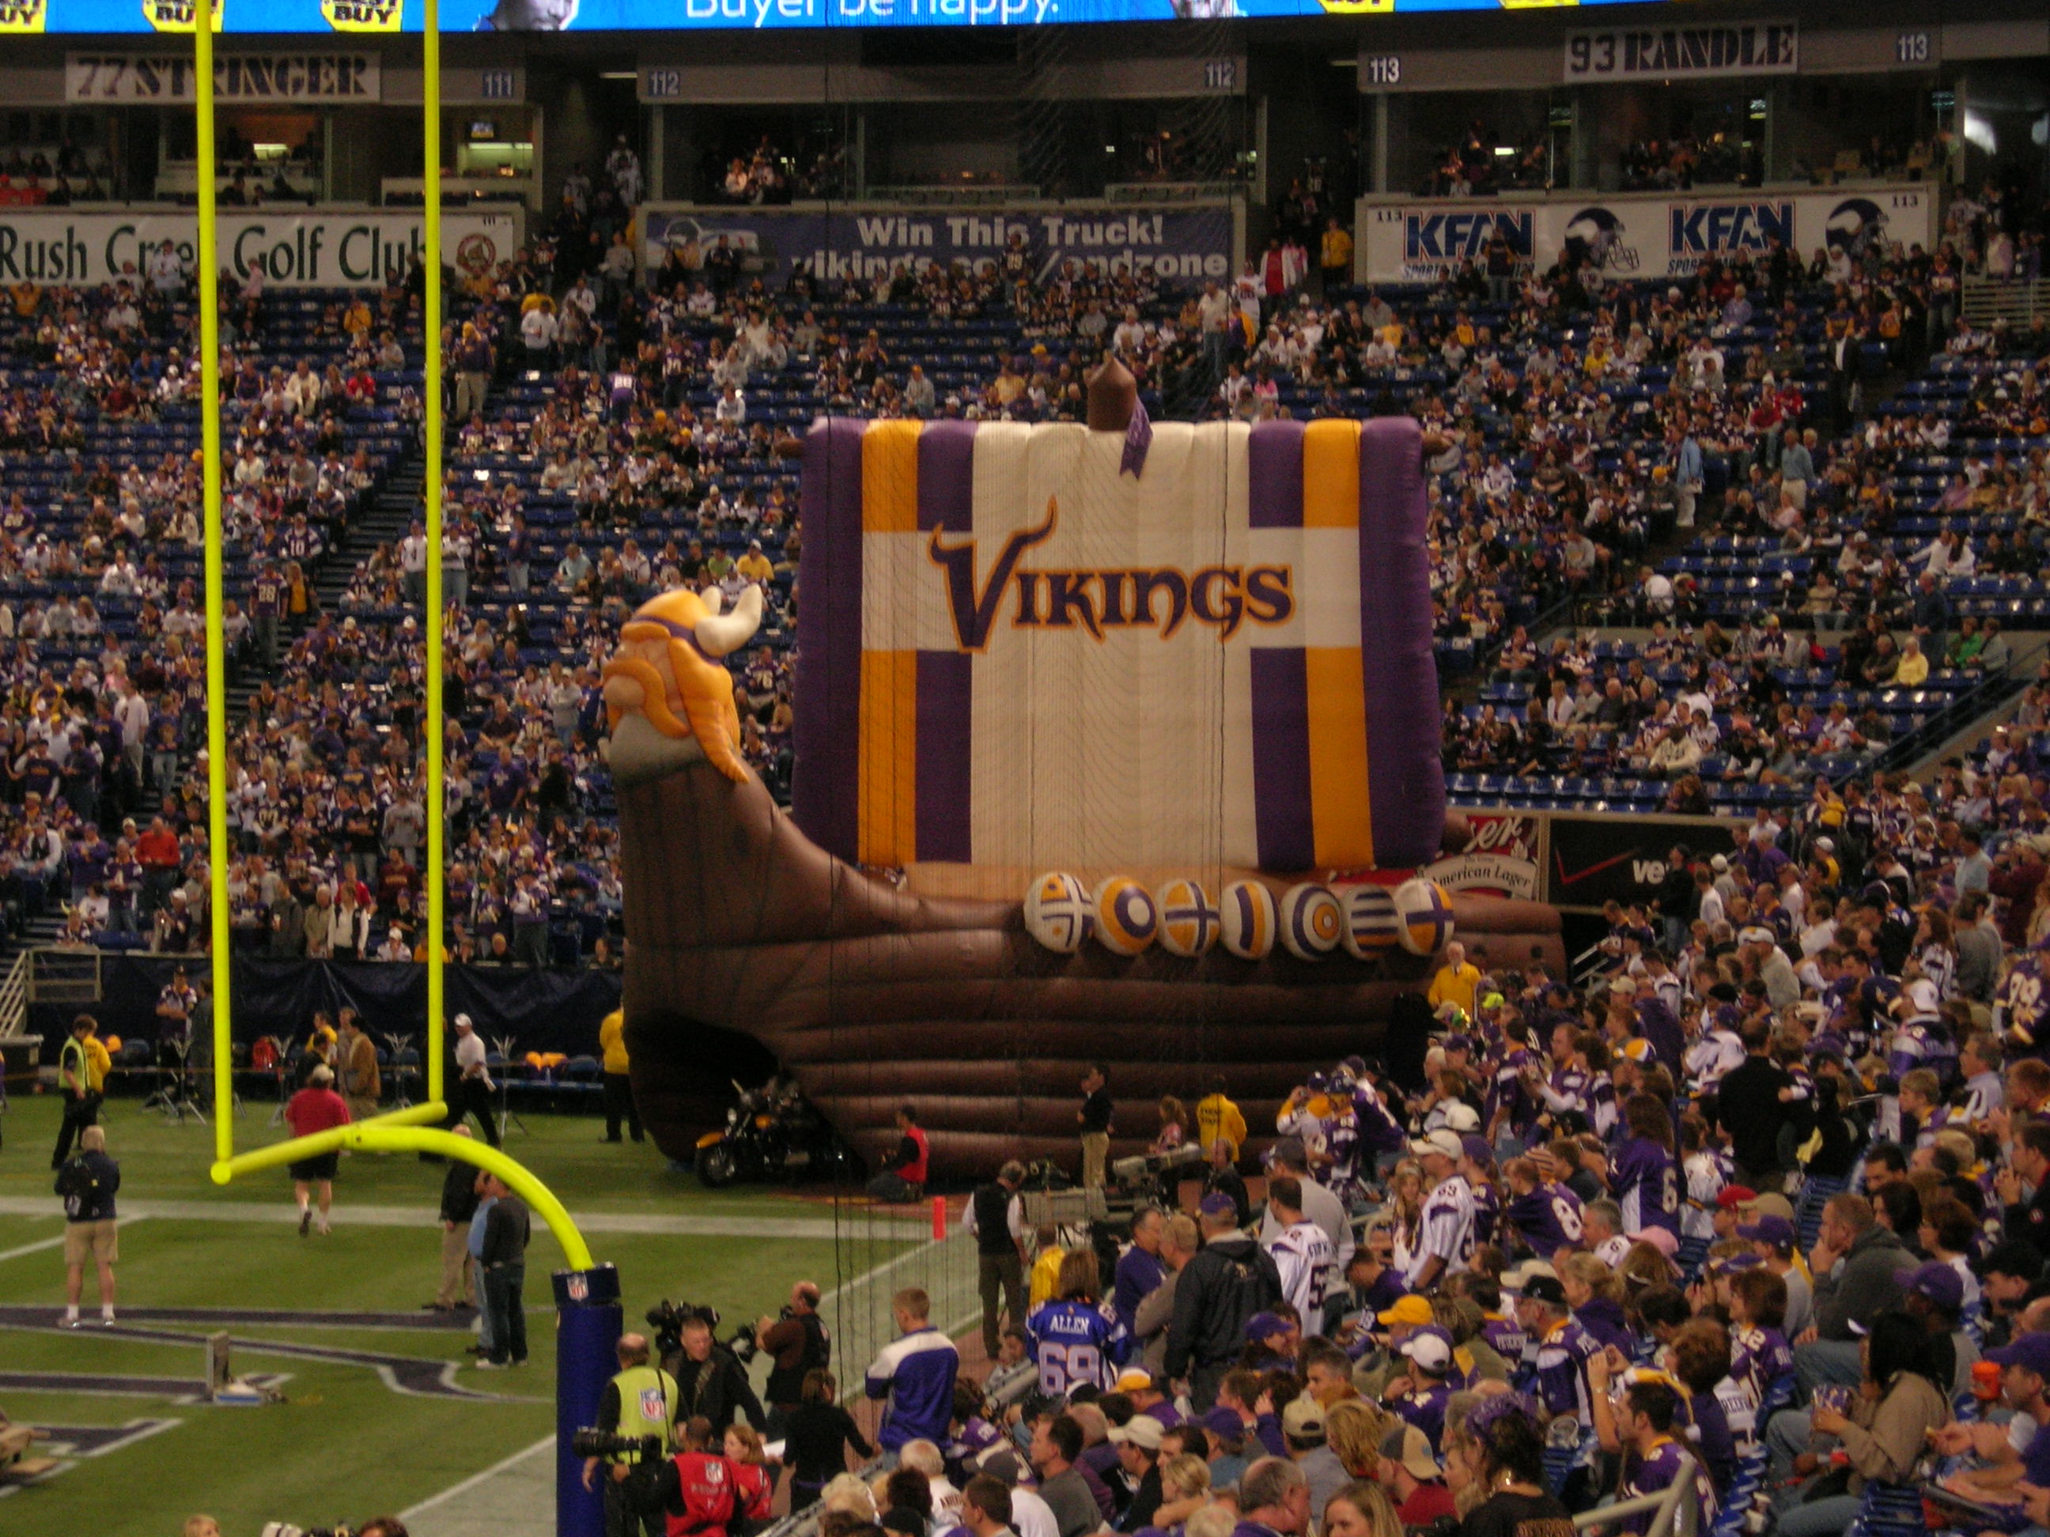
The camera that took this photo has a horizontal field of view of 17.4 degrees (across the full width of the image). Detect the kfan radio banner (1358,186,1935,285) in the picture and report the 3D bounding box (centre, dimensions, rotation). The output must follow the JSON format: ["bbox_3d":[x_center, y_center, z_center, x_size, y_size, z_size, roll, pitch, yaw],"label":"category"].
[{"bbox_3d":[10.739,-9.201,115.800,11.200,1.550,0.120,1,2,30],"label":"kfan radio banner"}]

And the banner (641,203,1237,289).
[{"bbox_3d":[-1.549,-9.440,121.000,11.400,1.570,0.120,1,1,18],"label":"banner"}]

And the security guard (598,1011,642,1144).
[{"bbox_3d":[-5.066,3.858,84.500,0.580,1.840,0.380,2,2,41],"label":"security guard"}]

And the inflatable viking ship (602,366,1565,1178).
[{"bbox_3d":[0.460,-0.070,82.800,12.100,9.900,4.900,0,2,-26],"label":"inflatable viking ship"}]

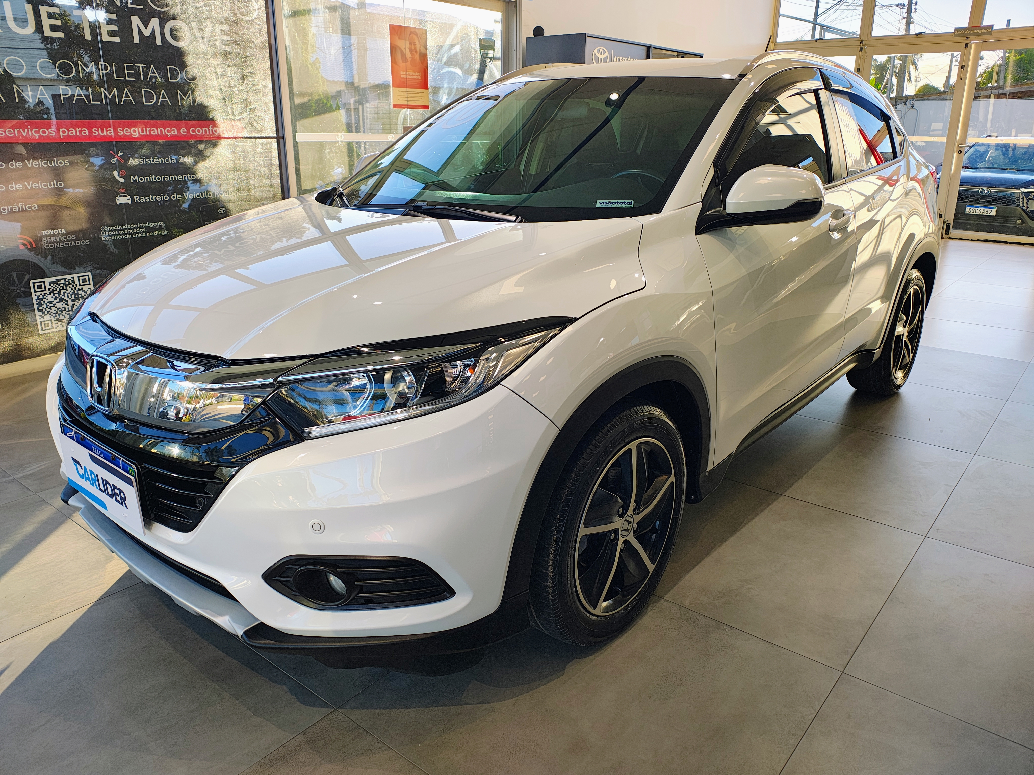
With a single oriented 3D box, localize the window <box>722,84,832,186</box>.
[{"bbox_3d":[0.838,-0.829,2.438,0.049,0.384,1.005,-11,7,44],"label":"window"}]

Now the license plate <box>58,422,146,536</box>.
[{"bbox_3d":[-0.971,0.214,1.748,0.414,0.168,0.020,15,24,39],"label":"license plate"}]

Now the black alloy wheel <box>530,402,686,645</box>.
[{"bbox_3d":[0.223,0.342,2.017,0.222,0.665,0.665,15,24,39],"label":"black alloy wheel"}]

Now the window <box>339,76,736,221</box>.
[{"bbox_3d":[0.040,-0.885,2.614,1.438,0.108,0.906,15,53,39],"label":"window"}]

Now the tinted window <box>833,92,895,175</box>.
[{"bbox_3d":[1.426,-1.052,3.078,0.049,0.364,0.729,-11,7,44],"label":"tinted window"}]

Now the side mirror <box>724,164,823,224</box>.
[{"bbox_3d":[0.713,-0.533,2.049,0.217,0.163,0.168,15,24,39],"label":"side mirror"}]

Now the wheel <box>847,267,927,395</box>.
[{"bbox_3d":[1.908,-0.296,3.850,0.222,0.665,0.665,15,24,39],"label":"wheel"}]

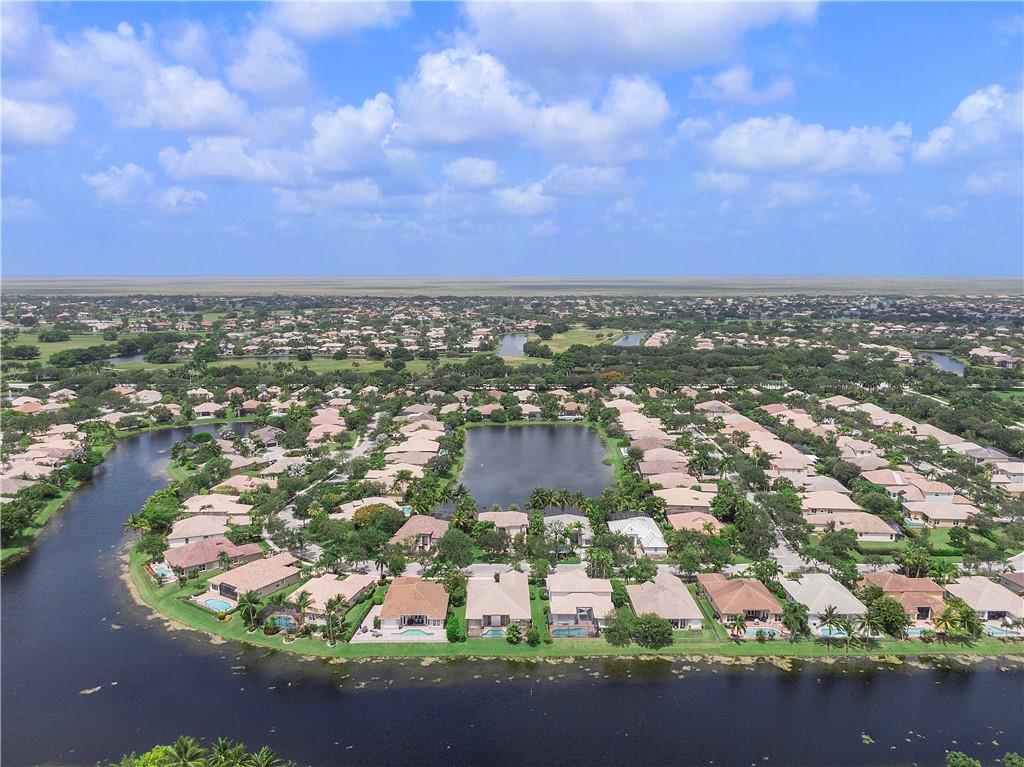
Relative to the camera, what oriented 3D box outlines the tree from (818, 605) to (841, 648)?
[{"bbox_3d":[69.360,53.510,154.540,5.400,9.500,5.400,0,9,0],"label":"tree"}]

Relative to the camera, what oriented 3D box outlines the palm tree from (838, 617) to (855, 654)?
[{"bbox_3d":[72.820,54.630,153.450,4.000,7.610,4.000,0,9,0],"label":"palm tree"}]

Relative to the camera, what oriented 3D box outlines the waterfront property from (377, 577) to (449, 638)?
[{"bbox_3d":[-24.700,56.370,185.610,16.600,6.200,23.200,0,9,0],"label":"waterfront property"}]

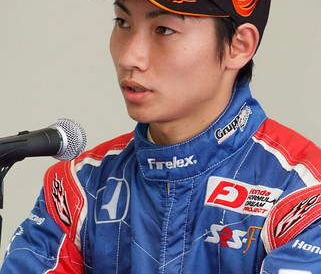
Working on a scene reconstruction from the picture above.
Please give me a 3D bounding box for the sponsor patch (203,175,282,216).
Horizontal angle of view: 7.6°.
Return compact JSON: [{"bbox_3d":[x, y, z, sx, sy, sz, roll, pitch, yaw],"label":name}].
[{"bbox_3d":[0.103,0.073,2.960,0.094,0.040,0.012,9,-14,14],"label":"sponsor patch"}]

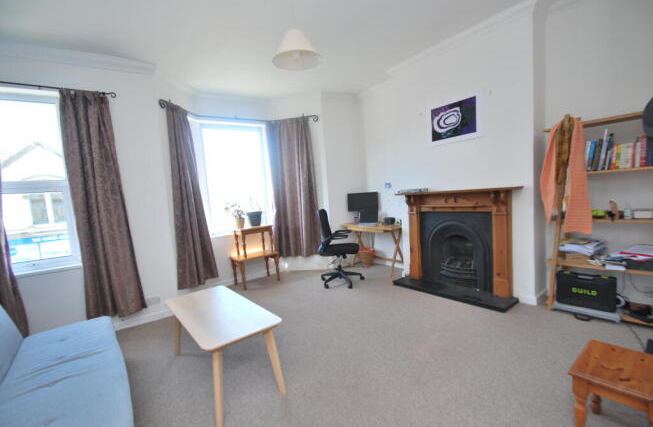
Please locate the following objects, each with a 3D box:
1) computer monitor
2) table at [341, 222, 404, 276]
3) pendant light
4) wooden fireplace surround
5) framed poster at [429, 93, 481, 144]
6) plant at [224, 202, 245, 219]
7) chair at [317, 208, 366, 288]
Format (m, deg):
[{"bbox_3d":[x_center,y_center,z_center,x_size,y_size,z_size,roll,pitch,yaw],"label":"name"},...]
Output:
[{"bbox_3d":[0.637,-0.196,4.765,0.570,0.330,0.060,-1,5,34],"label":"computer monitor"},{"bbox_3d":[0.833,0.571,4.588,0.503,0.738,1.108,-8,6,-37],"label":"table"},{"bbox_3d":[-0.225,-1.253,2.025,0.360,0.225,0.360,-4,4,0],"label":"pendant light"},{"bbox_3d":[1.568,0.316,3.412,0.257,1.200,1.455,-8,6,-37],"label":"wooden fireplace surround"},{"bbox_3d":[1.560,-1.139,3.357,0.030,0.480,0.650,-8,6,-37],"label":"framed poster"},{"bbox_3d":[-1.405,-0.043,4.160,0.290,0.300,0.260,-8,6,-37],"label":"plant"},{"bbox_3d":[0.225,0.488,4.083,0.640,1.076,0.620,-4,4,0],"label":"chair"}]

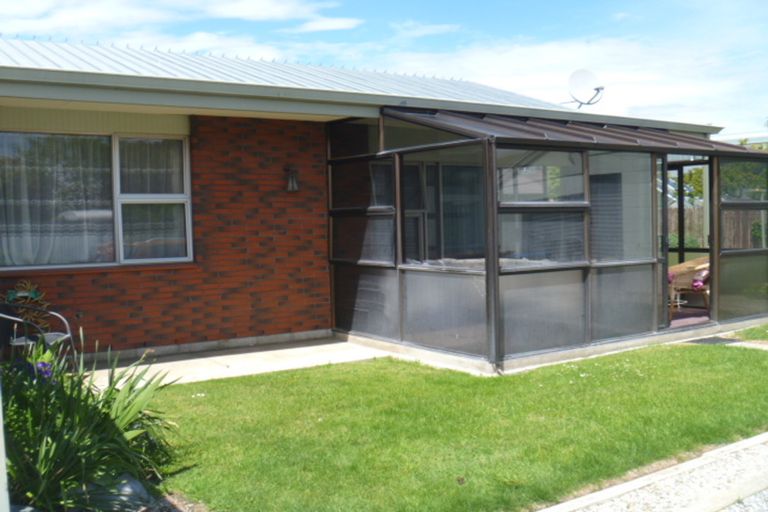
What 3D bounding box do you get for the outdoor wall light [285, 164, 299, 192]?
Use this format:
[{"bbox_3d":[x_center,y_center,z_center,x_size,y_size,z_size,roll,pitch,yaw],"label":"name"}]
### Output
[{"bbox_3d":[-1.023,-0.863,8.259,0.120,0.305,0.190,-3,3,-33],"label":"outdoor wall light"}]

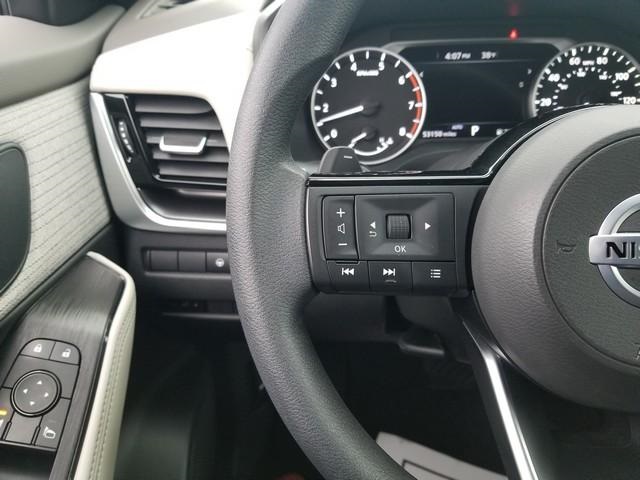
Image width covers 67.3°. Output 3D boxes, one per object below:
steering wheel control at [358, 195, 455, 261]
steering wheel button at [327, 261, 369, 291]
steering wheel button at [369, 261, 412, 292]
[{"bbox_3d":[0.038,-0.005,0.215,0.043,0.029,0.008,0,-6,3],"label":"steering wheel control"},{"bbox_3d":[0.013,0.016,0.214,0.018,0.013,0.006,0,-6,3],"label":"steering wheel button"},{"bbox_3d":[0.031,0.016,0.213,0.019,0.013,0.006,0,-6,3],"label":"steering wheel button"}]

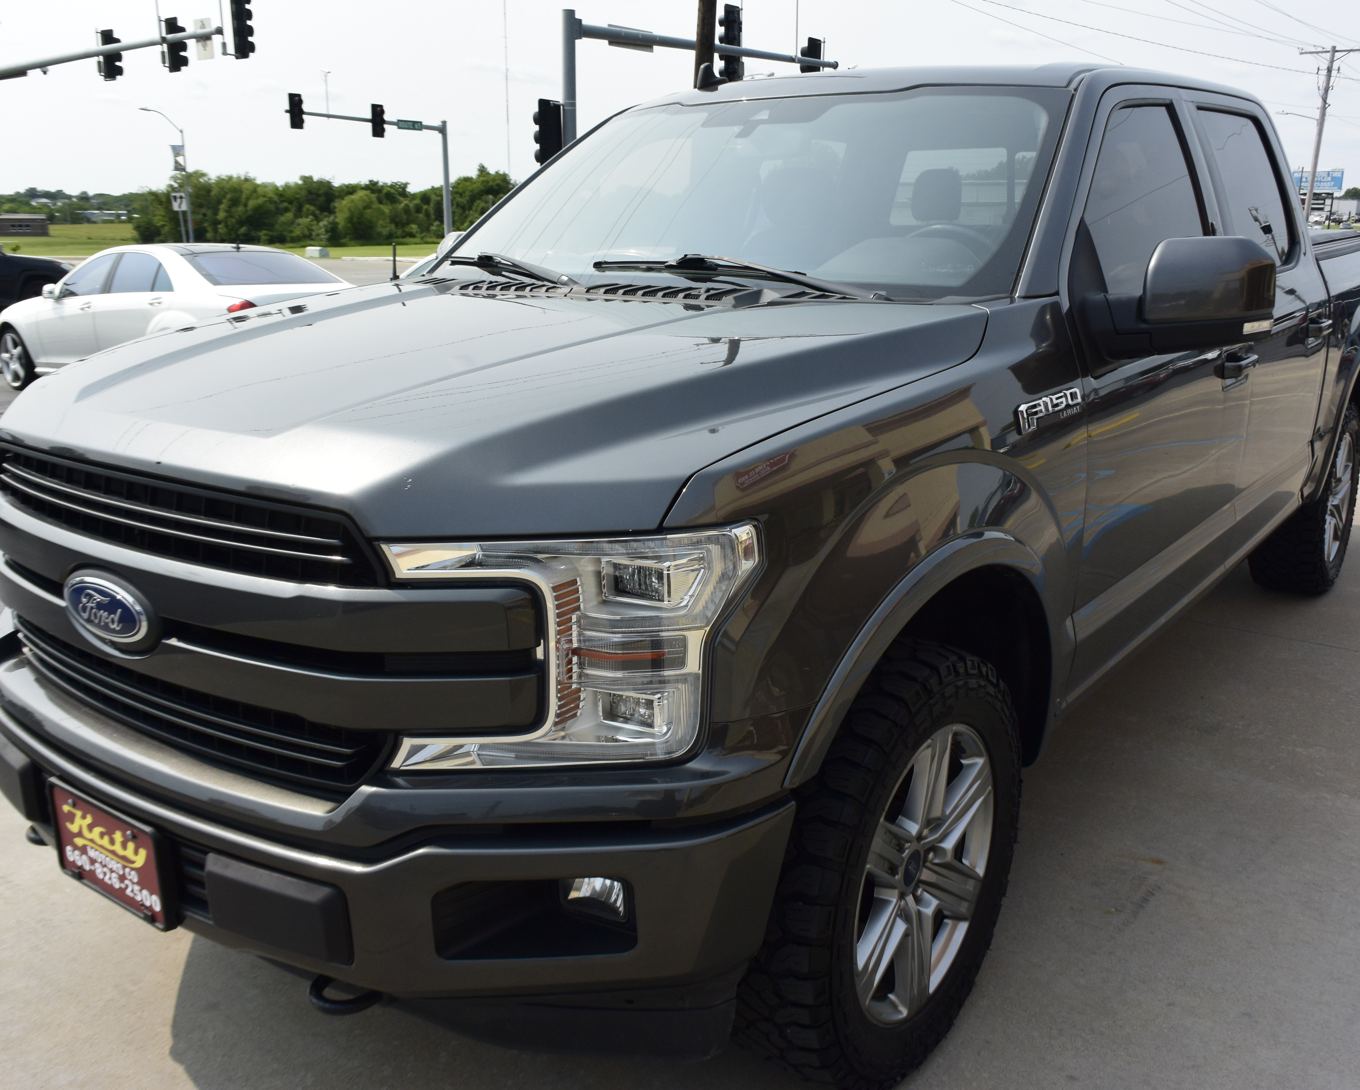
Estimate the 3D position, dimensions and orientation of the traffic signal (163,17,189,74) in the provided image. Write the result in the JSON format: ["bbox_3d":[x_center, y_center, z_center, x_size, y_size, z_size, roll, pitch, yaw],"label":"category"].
[{"bbox_3d":[-10.693,-10.611,26.019,0.380,1.080,0.340,-10,17,-35],"label":"traffic signal"}]

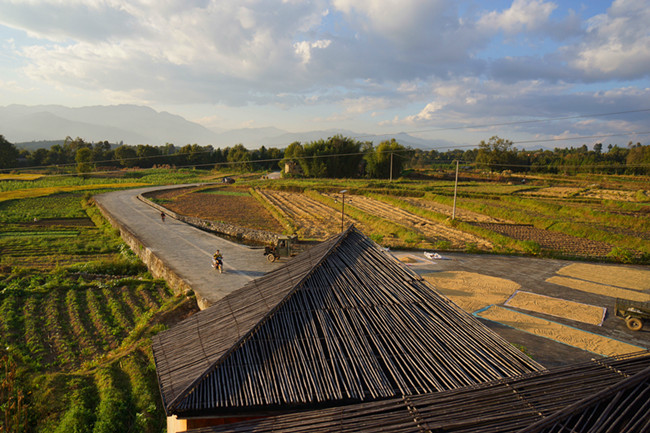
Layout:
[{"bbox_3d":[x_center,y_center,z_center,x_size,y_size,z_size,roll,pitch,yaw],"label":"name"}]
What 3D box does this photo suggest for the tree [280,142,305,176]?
[{"bbox_3d":[-9.450,-16.800,126.000,6.840,9.360,6.500,0,9,0],"label":"tree"}]

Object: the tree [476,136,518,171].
[{"bbox_3d":[59.730,-21.810,150.000,14.250,11.660,12.110,0,9,0],"label":"tree"}]

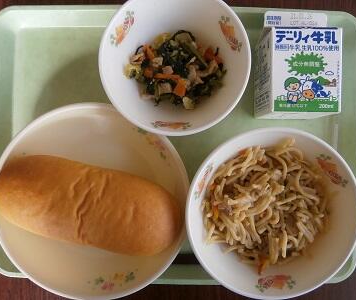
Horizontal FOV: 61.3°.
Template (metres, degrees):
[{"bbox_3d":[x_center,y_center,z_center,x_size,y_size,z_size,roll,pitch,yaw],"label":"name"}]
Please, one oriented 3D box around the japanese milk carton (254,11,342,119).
[{"bbox_3d":[0.106,-0.078,0.274,0.057,0.056,0.094,1,90,0],"label":"japanese milk carton"}]

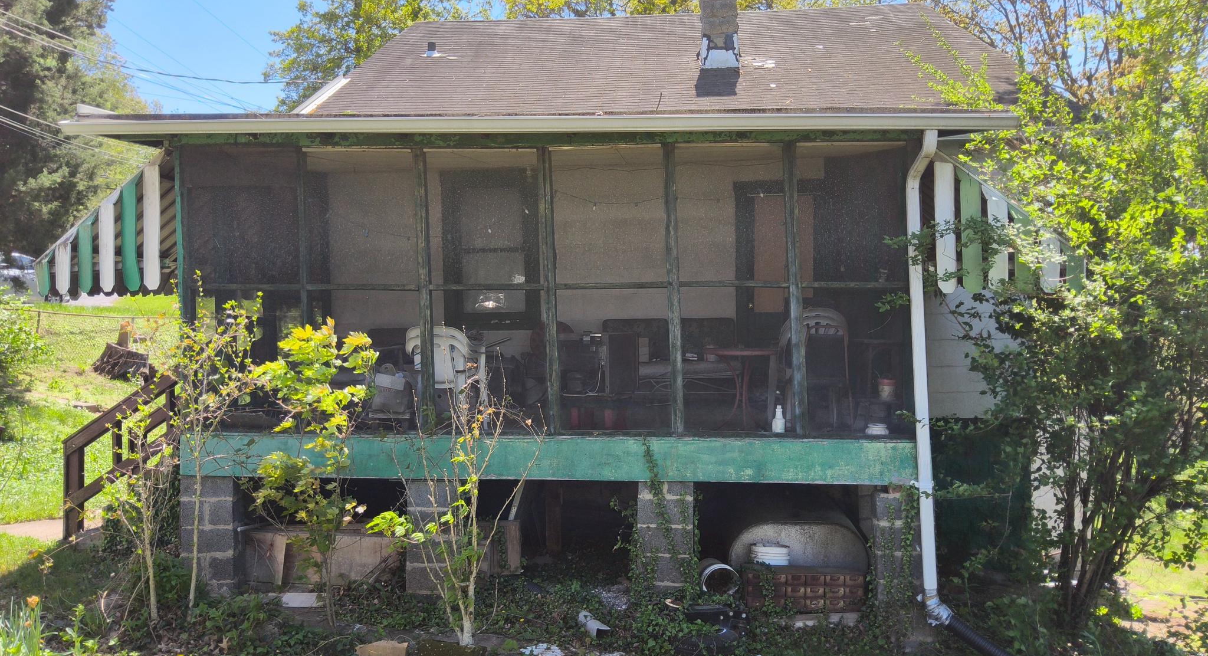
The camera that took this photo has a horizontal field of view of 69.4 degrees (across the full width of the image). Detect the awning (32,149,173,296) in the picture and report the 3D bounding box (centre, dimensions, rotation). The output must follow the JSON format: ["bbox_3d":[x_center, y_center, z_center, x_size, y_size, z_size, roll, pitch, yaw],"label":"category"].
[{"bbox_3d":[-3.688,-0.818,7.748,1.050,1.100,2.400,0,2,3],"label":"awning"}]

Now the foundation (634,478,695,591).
[{"bbox_3d":[0.443,1.465,6.230,0.400,0.800,0.220,0,2,3],"label":"foundation"}]

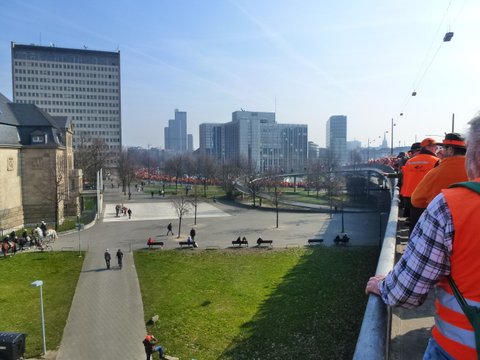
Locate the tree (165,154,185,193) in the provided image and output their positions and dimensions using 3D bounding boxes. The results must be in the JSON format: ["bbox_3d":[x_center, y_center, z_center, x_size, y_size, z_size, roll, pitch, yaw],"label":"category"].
[{"bbox_3d":[-18.154,-1.485,93.749,6.000,11.196,6.000,0,4,0],"label":"tree"}]

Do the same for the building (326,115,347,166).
[{"bbox_3d":[108.106,-42.589,374.707,21.000,56.159,13.000,-1,4,-16],"label":"building"}]

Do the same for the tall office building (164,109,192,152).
[{"bbox_3d":[-132.582,-94.377,729.363,52.915,112.722,30.000,-1,4,-16],"label":"tall office building"}]

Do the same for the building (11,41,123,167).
[{"bbox_3d":[-84.287,-32.328,167.906,46.335,62.965,17.000,-1,4,-16],"label":"building"}]

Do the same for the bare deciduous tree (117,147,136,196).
[{"bbox_3d":[-31.946,-2.600,93.675,5.900,13.431,5.900,0,4,0],"label":"bare deciduous tree"}]

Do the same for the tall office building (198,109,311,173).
[{"bbox_3d":[10.180,-23.959,224.471,69.564,38.800,39.780,-1,4,-16],"label":"tall office building"}]

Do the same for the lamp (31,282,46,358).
[{"bbox_3d":[-10.430,7.188,17.276,0.650,3.975,0.250,-1,4,-17],"label":"lamp"}]

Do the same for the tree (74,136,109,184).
[{"bbox_3d":[-56.317,-7.572,125.774,13.000,19.118,13.000,0,4,0],"label":"tree"}]

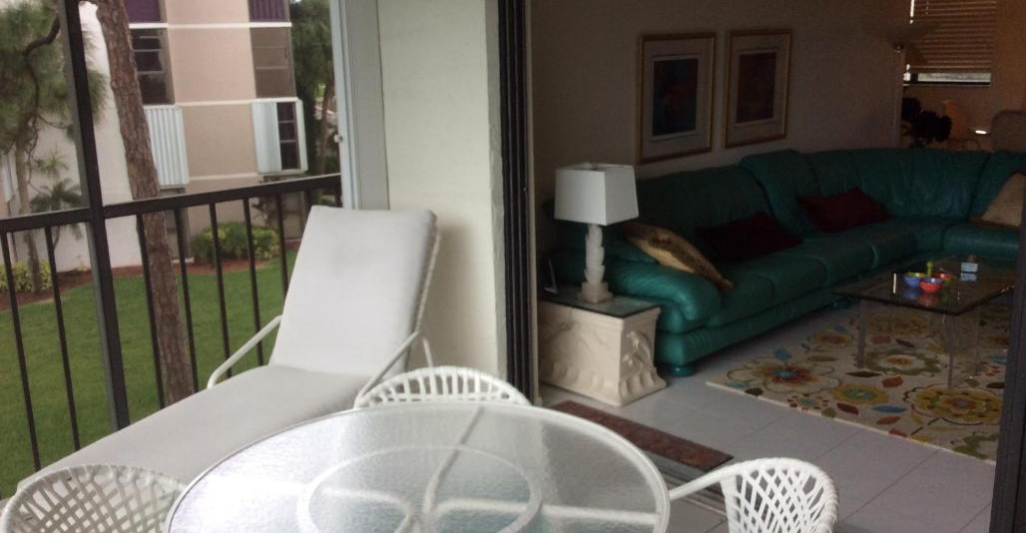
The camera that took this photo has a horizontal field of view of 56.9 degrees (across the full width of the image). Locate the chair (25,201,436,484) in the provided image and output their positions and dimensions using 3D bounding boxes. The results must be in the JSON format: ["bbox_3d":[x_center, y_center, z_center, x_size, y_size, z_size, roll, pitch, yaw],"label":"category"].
[{"bbox_3d":[-0.867,0.407,3.564,0.670,0.985,1.670,4,14,20],"label":"chair"}]

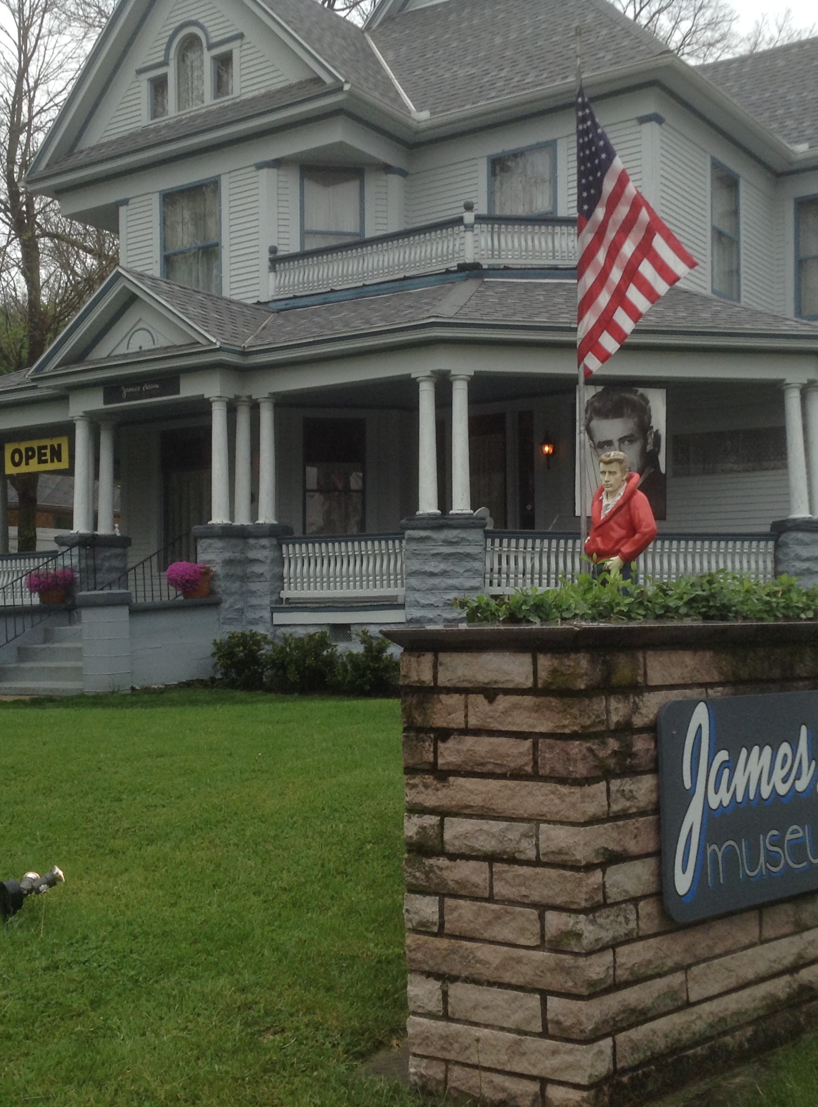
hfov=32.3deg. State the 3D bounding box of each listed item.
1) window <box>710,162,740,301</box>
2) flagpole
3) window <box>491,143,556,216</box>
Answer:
[{"bbox_3d":[4.354,-4.413,19.357,0.140,1.860,1.005,-2,-3,36],"label":"window"},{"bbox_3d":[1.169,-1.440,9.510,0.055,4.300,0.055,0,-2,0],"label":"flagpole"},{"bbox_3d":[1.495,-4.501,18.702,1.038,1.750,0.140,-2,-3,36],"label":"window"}]

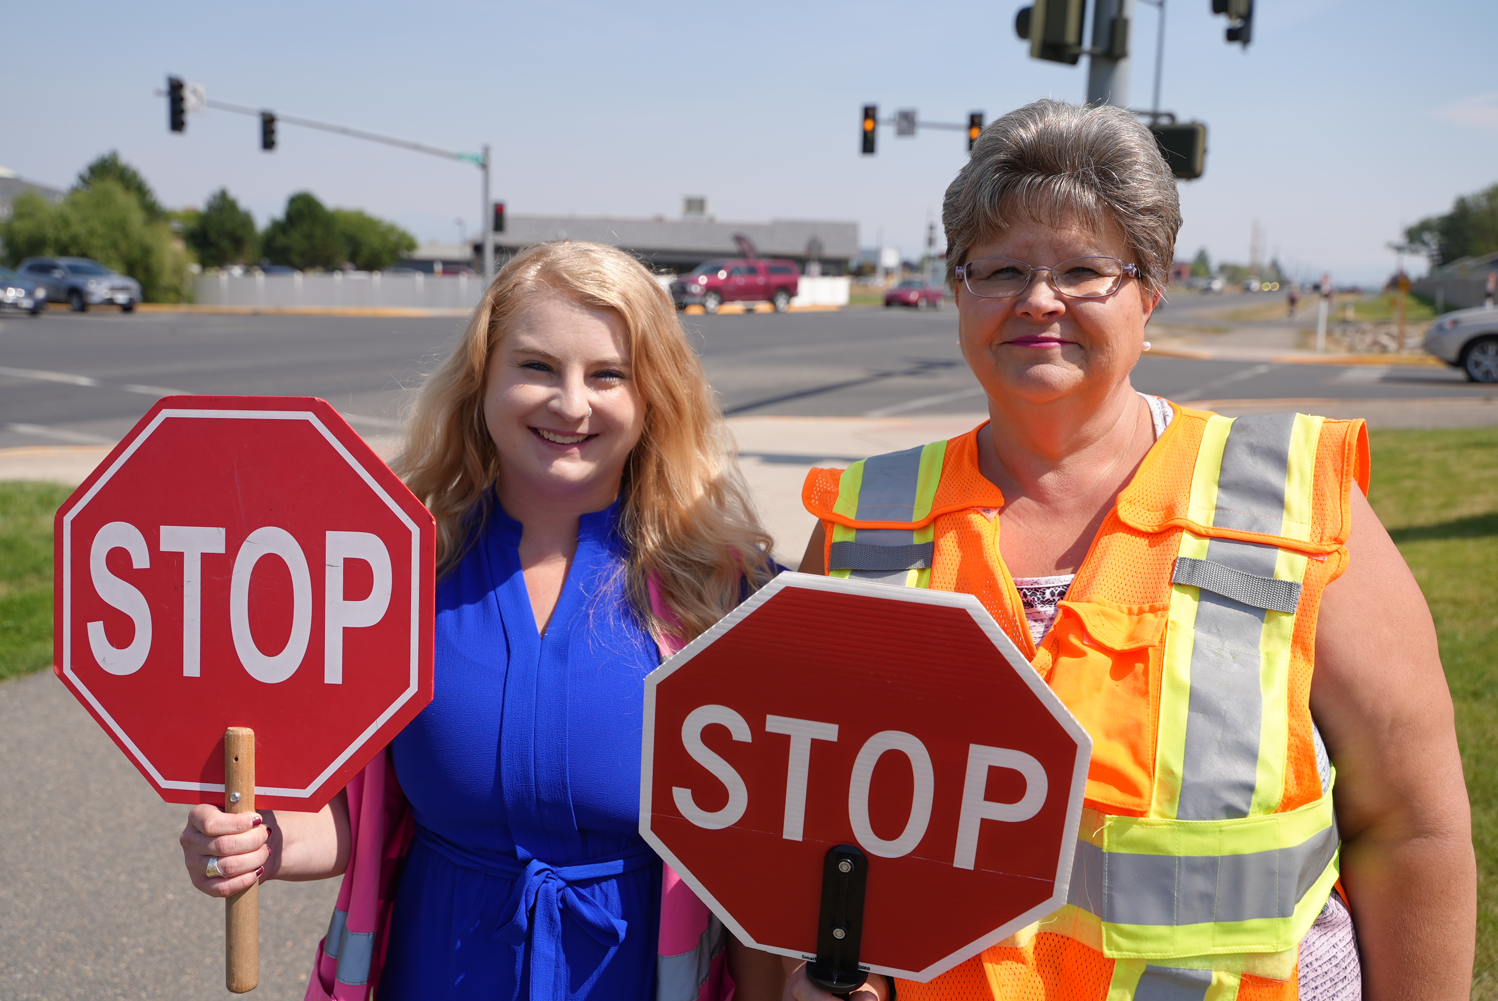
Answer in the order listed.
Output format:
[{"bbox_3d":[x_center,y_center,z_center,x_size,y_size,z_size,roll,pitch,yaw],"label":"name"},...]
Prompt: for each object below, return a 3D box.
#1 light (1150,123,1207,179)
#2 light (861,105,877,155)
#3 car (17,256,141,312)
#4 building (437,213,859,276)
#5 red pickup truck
[{"bbox_3d":[3.709,-3.037,11.600,0.470,0.450,0.230,7,11,30],"label":"light"},{"bbox_3d":[3.594,-11.065,39.800,0.360,1.400,0.420,3,10,14],"label":"light"},{"bbox_3d":[-21.371,-6.886,42.430,4.600,1.700,1.870,7,11,32],"label":"car"},{"bbox_3d":[-8.255,-18.507,101.104,29.000,5.300,15.000,-3,11,-24],"label":"building"},{"bbox_3d":[-0.601,-8.112,50.415,5.700,1.950,2.000,-8,13,-43],"label":"red pickup truck"}]

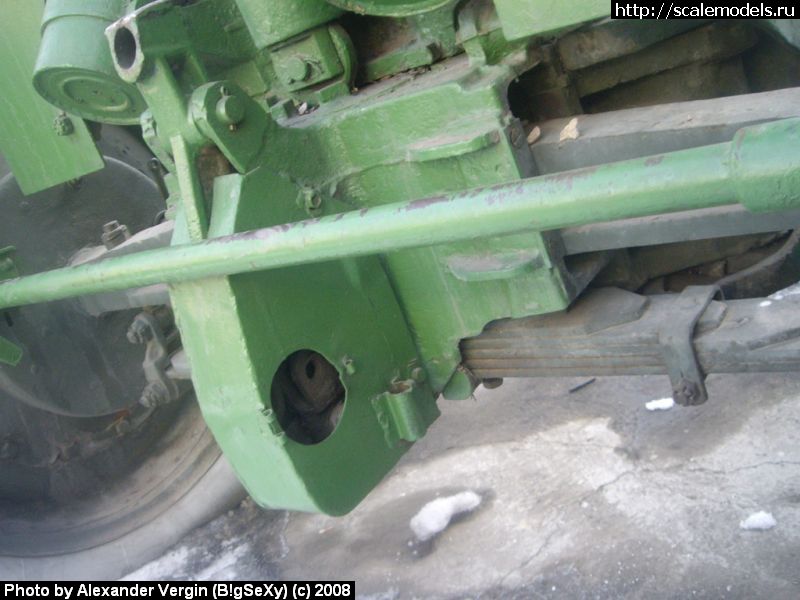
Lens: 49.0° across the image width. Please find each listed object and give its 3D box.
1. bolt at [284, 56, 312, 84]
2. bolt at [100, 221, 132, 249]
[{"bbox_3d":[-0.119,-0.269,1.030,0.025,0.025,0.013,-9,23,28],"label":"bolt"},{"bbox_3d":[-0.415,-0.094,1.280,0.037,0.034,0.037,-20,20,0],"label":"bolt"}]

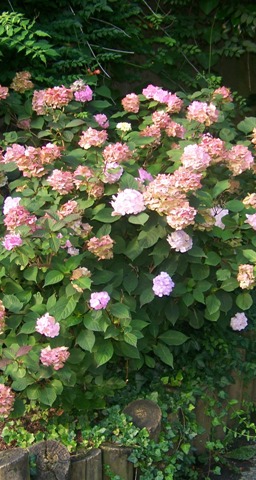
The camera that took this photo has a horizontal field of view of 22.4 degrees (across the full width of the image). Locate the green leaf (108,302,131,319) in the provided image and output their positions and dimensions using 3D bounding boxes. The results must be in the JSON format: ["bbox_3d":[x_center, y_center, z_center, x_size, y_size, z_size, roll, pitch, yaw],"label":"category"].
[{"bbox_3d":[-0.032,0.267,2.450,0.083,0.053,0.060,-2,15,-1],"label":"green leaf"}]

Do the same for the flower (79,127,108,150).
[{"bbox_3d":[-0.152,-0.451,2.850,0.132,0.092,0.110,-2,15,-3],"label":"flower"}]

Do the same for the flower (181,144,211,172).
[{"bbox_3d":[0.269,-0.325,2.580,0.116,0.104,0.110,0,18,6],"label":"flower"}]

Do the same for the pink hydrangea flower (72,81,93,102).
[{"bbox_3d":[-0.200,-0.654,2.850,0.085,0.094,0.088,0,20,0],"label":"pink hydrangea flower"}]

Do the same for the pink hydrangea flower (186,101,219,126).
[{"bbox_3d":[0.348,-0.586,3.000,0.153,0.121,0.136,1,20,6],"label":"pink hydrangea flower"}]

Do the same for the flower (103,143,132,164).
[{"bbox_3d":[-0.038,-0.316,2.360,0.105,0.080,0.100,-2,20,-1],"label":"flower"}]

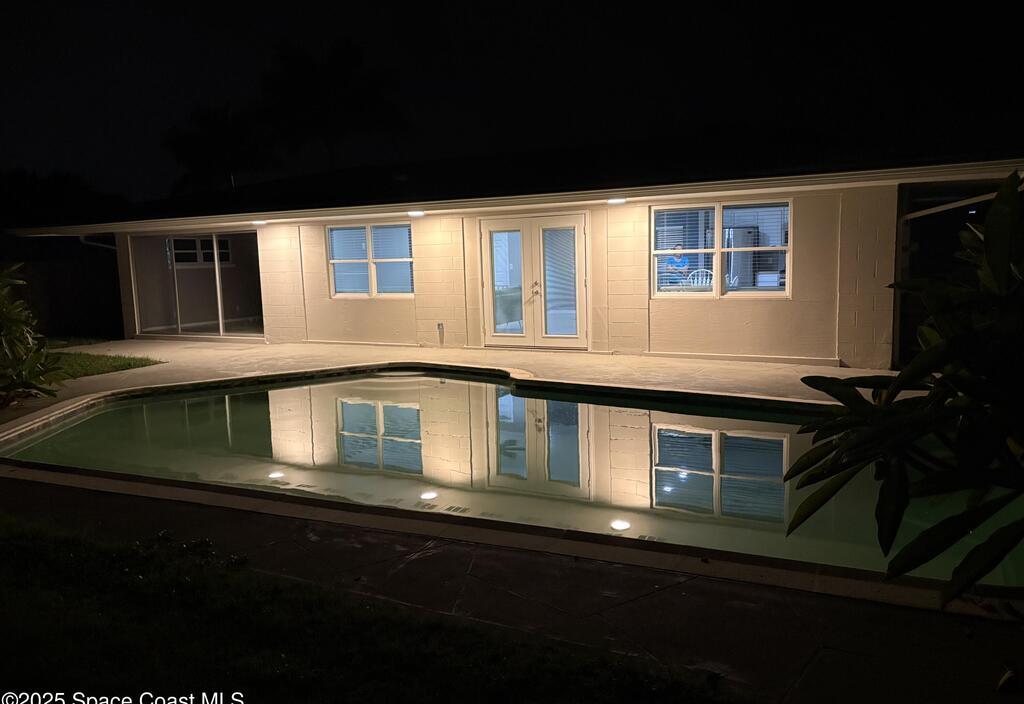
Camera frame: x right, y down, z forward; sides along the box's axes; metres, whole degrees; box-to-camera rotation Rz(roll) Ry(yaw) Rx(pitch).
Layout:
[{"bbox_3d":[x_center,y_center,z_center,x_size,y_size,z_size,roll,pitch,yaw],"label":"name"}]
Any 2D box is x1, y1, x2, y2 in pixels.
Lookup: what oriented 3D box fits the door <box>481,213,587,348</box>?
[{"bbox_3d":[0.324,-1.063,11.810,1.910,2.070,0.120,2,8,29],"label":"door"}]

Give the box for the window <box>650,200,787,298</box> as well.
[{"bbox_3d":[2.793,-1.356,10.413,1.910,1.310,0.100,2,8,29],"label":"window"}]

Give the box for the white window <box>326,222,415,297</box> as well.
[{"bbox_3d":[-2.469,-1.558,13.277,1.870,1.290,0.100,2,8,29],"label":"white window"}]

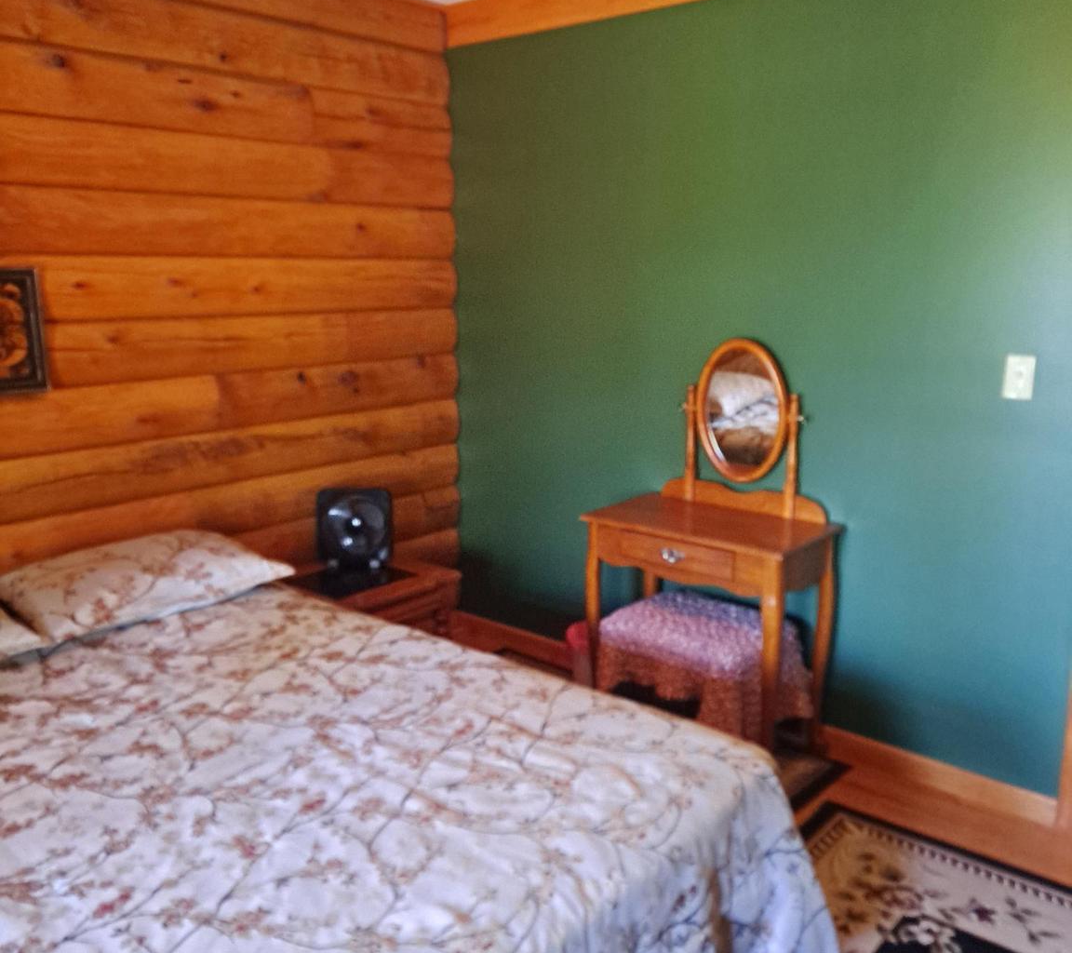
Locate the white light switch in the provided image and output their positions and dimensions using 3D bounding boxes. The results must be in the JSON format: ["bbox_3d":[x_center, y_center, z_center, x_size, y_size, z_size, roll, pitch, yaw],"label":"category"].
[{"bbox_3d":[1.263,-0.257,2.700,0.071,0.114,0.012,10,15,41],"label":"white light switch"}]

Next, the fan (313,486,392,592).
[{"bbox_3d":[-0.617,0.175,3.516,0.250,0.255,0.110,-1,11,-4],"label":"fan"}]

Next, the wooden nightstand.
[{"bbox_3d":[-0.600,0.579,3.438,0.480,0.505,0.530,10,15,41],"label":"wooden nightstand"}]

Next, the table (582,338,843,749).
[{"bbox_3d":[0.528,0.244,3.122,0.670,1.288,0.405,10,15,41],"label":"table"}]

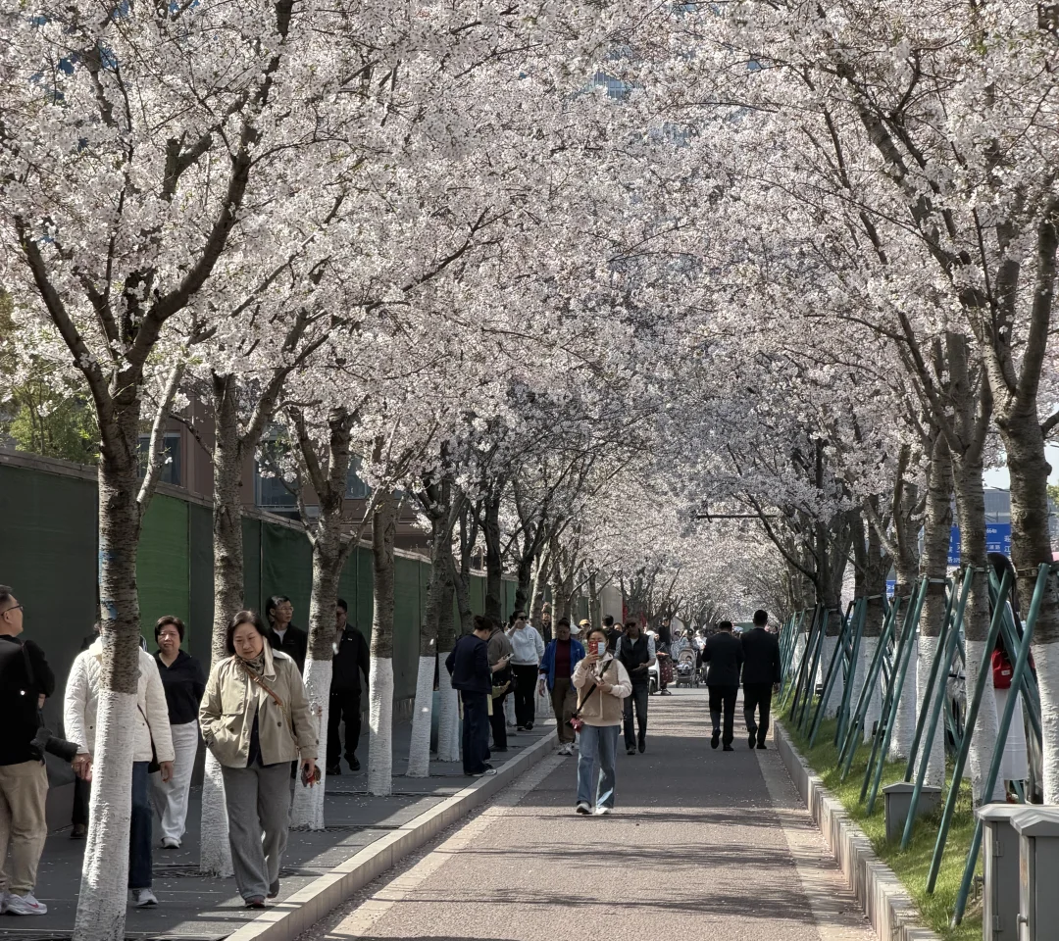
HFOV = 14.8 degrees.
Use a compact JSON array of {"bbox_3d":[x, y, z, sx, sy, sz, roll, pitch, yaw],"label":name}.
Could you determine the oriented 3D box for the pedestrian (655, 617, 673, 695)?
[{"bbox_3d":[3.052,4.209,92.500,0.460,1.789,0.450,1,-3,-30],"label":"pedestrian"}]

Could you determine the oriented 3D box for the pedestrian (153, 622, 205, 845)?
[{"bbox_3d":[-2.361,1.724,26.900,0.470,1.535,0.420,0,-2,3],"label":"pedestrian"}]

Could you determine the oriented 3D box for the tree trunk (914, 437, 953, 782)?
[{"bbox_3d":[3.094,1.083,31.300,0.300,2.700,0.260,0,-2,3],"label":"tree trunk"}]

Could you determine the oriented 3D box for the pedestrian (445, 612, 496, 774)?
[{"bbox_3d":[-0.567,2.194,39.930,0.460,1.580,0.540,2,-3,-37],"label":"pedestrian"}]

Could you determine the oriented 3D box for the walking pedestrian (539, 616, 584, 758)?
[{"bbox_3d":[0.404,2.675,50.600,0.580,1.697,0.480,0,-2,0],"label":"walking pedestrian"}]

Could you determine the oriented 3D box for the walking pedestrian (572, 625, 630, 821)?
[{"bbox_3d":[0.621,2.177,35.300,0.510,1.604,0.450,0,-2,2],"label":"walking pedestrian"}]

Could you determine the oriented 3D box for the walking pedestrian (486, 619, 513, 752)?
[{"bbox_3d":[-0.361,2.551,48.500,0.420,1.574,0.400,-1,-3,29],"label":"walking pedestrian"}]

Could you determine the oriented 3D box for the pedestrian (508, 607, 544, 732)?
[{"bbox_3d":[-0.047,2.818,57.632,0.520,1.670,0.420,0,-2,-5],"label":"pedestrian"}]

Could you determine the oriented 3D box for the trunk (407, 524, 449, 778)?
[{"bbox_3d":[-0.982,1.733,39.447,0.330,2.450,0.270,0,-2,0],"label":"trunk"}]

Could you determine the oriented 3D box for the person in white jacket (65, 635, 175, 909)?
[{"bbox_3d":[-2.159,1.487,21.430,0.570,1.570,0.450,0,-2,-2],"label":"person in white jacket"}]

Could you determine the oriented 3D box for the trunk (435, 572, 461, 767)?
[{"bbox_3d":[-0.876,2.118,43.500,0.240,1.988,0.230,0,-2,3],"label":"trunk"}]

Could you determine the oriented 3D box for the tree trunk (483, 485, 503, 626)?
[{"bbox_3d":[-0.468,1.845,53.300,0.260,3.272,0.240,0,-2,3],"label":"tree trunk"}]

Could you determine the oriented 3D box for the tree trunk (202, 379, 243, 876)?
[{"bbox_3d":[-1.788,0.901,23.700,0.235,2.923,0.215,0,-2,3],"label":"tree trunk"}]

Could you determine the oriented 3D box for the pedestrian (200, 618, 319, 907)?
[{"bbox_3d":[-1.427,1.497,21.530,0.600,1.560,0.450,0,-2,6],"label":"pedestrian"}]

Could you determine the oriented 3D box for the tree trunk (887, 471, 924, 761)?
[{"bbox_3d":[3.661,1.417,39.700,0.320,2.824,0.290,0,-2,3],"label":"tree trunk"}]

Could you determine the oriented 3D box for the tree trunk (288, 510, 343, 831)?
[{"bbox_3d":[-1.514,1.447,29.000,0.350,2.227,0.280,0,-2,3],"label":"tree trunk"}]

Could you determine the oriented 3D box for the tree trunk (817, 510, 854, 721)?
[{"bbox_3d":[4.203,1.984,56.000,0.430,2.832,0.360,0,-2,3],"label":"tree trunk"}]

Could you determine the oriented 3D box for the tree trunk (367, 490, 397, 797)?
[{"bbox_3d":[-1.249,1.469,34.600,0.260,2.611,0.240,0,-2,3],"label":"tree trunk"}]

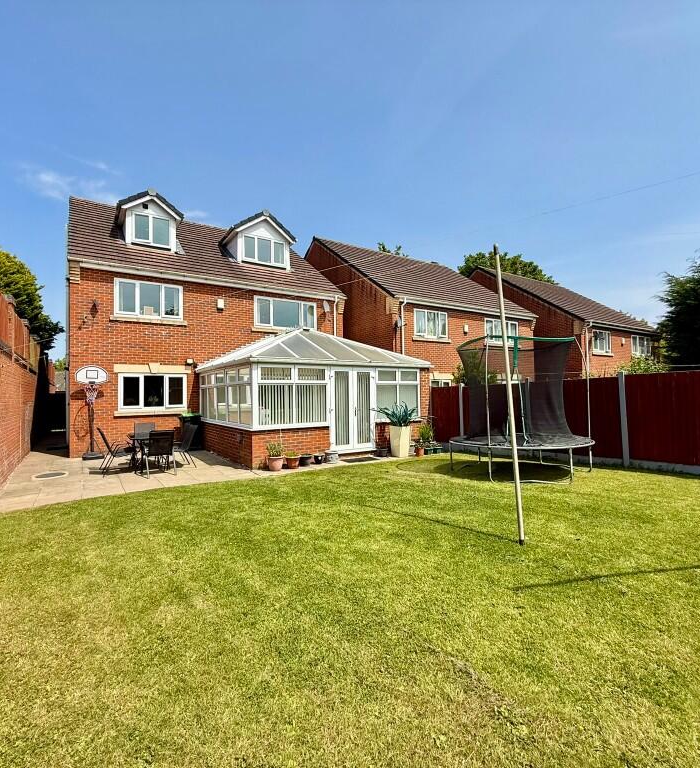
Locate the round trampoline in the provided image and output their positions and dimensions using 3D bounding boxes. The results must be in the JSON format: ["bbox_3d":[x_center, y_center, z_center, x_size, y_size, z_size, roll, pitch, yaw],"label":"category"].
[{"bbox_3d":[3.116,0.405,7.726,2.480,2.420,2.480,-1,-2,1],"label":"round trampoline"}]

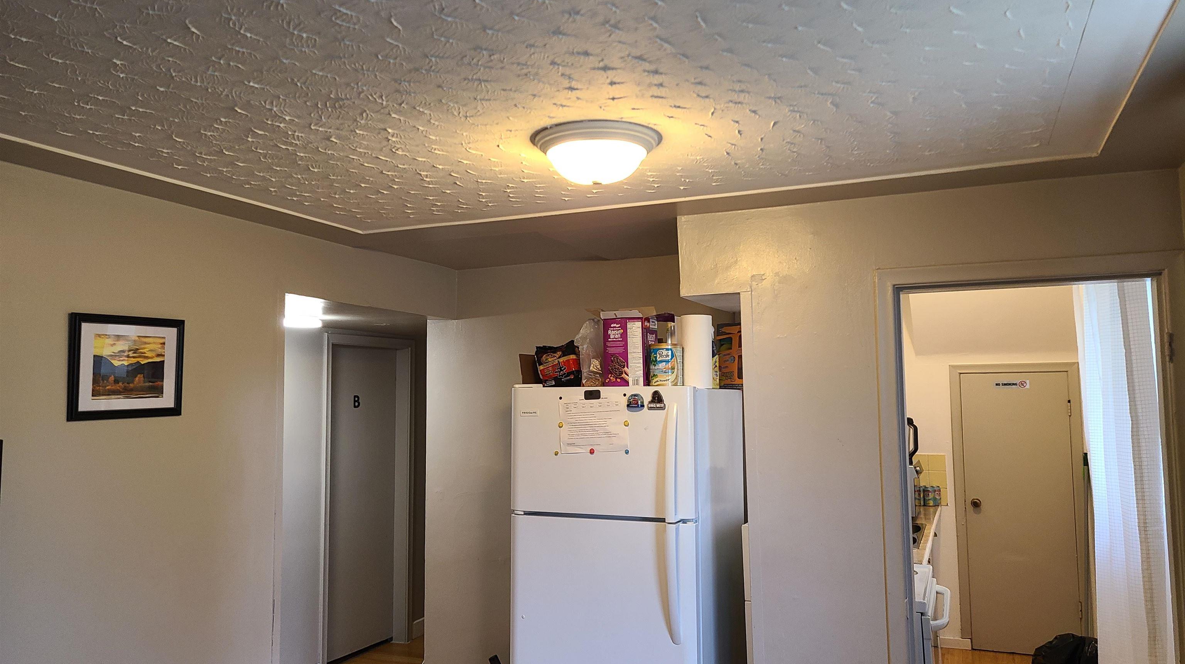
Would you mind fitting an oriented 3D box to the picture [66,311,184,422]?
[{"bbox_3d":[-1.478,0.114,2.840,0.025,0.322,0.416,-3,-5,23],"label":"picture"}]

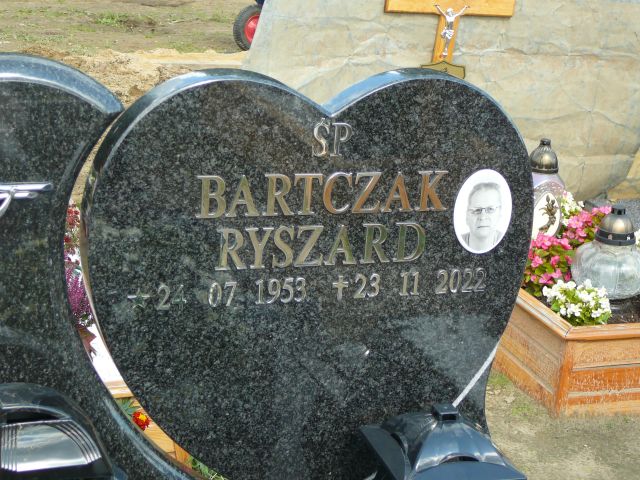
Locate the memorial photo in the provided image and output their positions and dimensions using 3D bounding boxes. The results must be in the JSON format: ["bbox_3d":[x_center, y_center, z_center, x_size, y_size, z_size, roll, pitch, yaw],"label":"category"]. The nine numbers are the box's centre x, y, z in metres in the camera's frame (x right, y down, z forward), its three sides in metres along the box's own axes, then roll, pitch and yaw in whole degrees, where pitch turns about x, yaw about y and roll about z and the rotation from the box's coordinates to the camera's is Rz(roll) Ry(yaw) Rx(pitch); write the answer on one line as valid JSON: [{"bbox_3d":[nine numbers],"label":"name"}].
[{"bbox_3d":[0.275,-0.046,2.204,0.109,0.148,0.012,-2,18,-20],"label":"memorial photo"}]

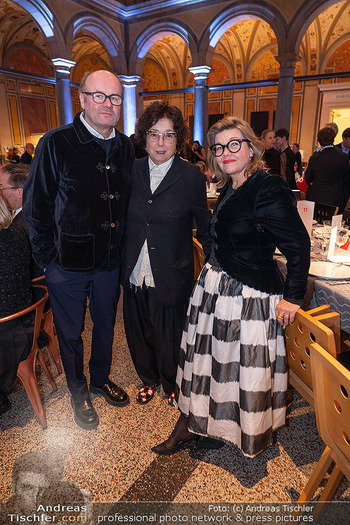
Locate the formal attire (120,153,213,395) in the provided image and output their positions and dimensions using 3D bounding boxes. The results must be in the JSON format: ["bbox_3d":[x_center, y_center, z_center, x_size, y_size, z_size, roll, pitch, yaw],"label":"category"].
[{"bbox_3d":[-0.050,0.117,1.951,0.510,1.380,0.320,4,17,13],"label":"formal attire"}]

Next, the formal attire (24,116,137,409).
[{"bbox_3d":[-0.465,0.091,1.849,0.570,1.530,0.360,-11,19,-32],"label":"formal attire"}]

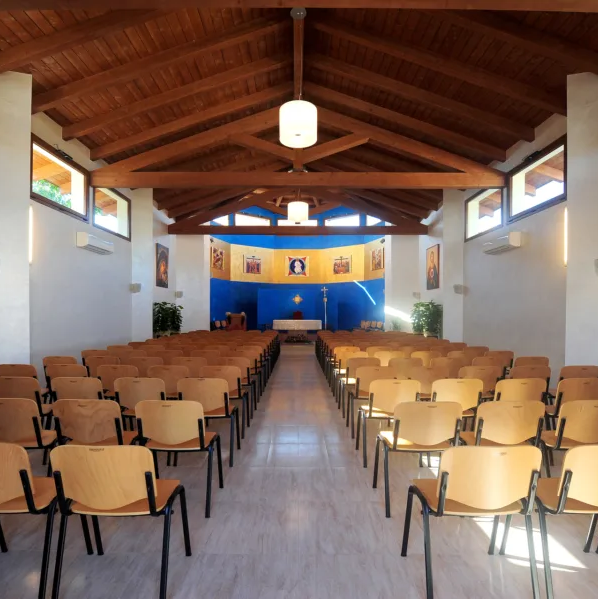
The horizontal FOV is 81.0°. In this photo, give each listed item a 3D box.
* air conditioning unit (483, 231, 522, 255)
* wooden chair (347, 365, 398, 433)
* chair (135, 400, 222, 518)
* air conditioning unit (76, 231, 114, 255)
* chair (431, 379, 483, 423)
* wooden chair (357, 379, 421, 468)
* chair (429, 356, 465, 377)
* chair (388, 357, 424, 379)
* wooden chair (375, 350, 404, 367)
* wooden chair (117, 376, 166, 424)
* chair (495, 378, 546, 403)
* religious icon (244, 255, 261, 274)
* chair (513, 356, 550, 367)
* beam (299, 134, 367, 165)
[{"bbox_3d":[4.480,-1.224,7.720,0.230,0.310,1.000,0,-2,0],"label":"air conditioning unit"},{"bbox_3d":[0.890,1.183,4.199,0.540,0.815,0.500,0,-2,0],"label":"wooden chair"},{"bbox_3d":[-0.897,1.119,2.621,0.540,0.815,0.500,0,-2,0],"label":"chair"},{"bbox_3d":[-3.800,-1.040,6.570,0.200,0.270,0.850,0,-2,0],"label":"air conditioning unit"},{"bbox_3d":[1.430,1.125,3.353,0.530,0.800,0.510,0,-2,0],"label":"chair"},{"bbox_3d":[0.864,1.144,3.400,0.535,0.815,0.500,0,-2,-1],"label":"wooden chair"},{"bbox_3d":[1.958,1.177,4.811,0.530,0.820,0.500,0,-2,-2],"label":"chair"},{"bbox_3d":[1.437,1.188,4.921,0.530,0.800,0.510,0,-2,0],"label":"chair"},{"bbox_3d":[1.432,1.219,5.706,0.530,0.800,0.510,0,-2,0],"label":"wooden chair"},{"bbox_3d":[-1.439,1.145,3.440,0.535,0.815,0.500,0,-2,2],"label":"wooden chair"},{"bbox_3d":[2.026,1.138,3.422,0.530,0.820,0.500,0,-2,-2],"label":"chair"},{"bbox_3d":[-2.235,-1.676,16.880,0.940,0.920,0.050,1,-2,-35],"label":"religious icon"},{"bbox_3d":[3.066,1.178,4.833,0.530,0.820,0.500,0,-2,-2],"label":"chair"},{"bbox_3d":[0.672,-2.920,6.640,1.320,0.200,0.180,-19,-2,-1],"label":"beam"}]

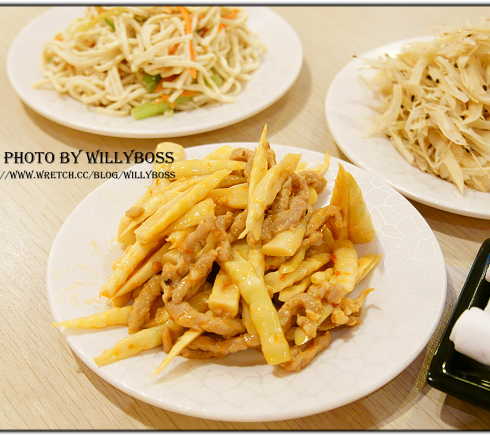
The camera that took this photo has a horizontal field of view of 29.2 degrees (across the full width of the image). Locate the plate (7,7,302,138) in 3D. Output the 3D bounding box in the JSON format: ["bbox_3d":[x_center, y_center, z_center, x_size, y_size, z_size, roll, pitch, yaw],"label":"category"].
[{"bbox_3d":[-0.067,-0.117,0.716,0.222,0.025,0.222,0,40,0],"label":"plate"}]

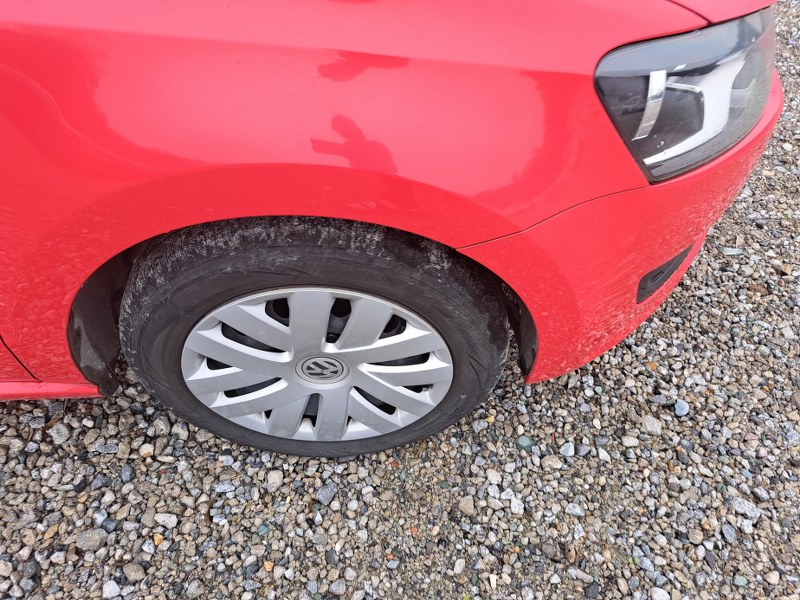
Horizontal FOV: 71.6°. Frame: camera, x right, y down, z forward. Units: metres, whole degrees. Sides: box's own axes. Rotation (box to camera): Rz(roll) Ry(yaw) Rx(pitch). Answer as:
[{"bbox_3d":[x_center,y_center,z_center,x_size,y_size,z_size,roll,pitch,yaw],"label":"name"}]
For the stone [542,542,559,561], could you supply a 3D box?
[{"bbox_3d":[0.259,0.434,0.961,0.021,0.016,0.026,-25,53,-21],"label":"stone"}]

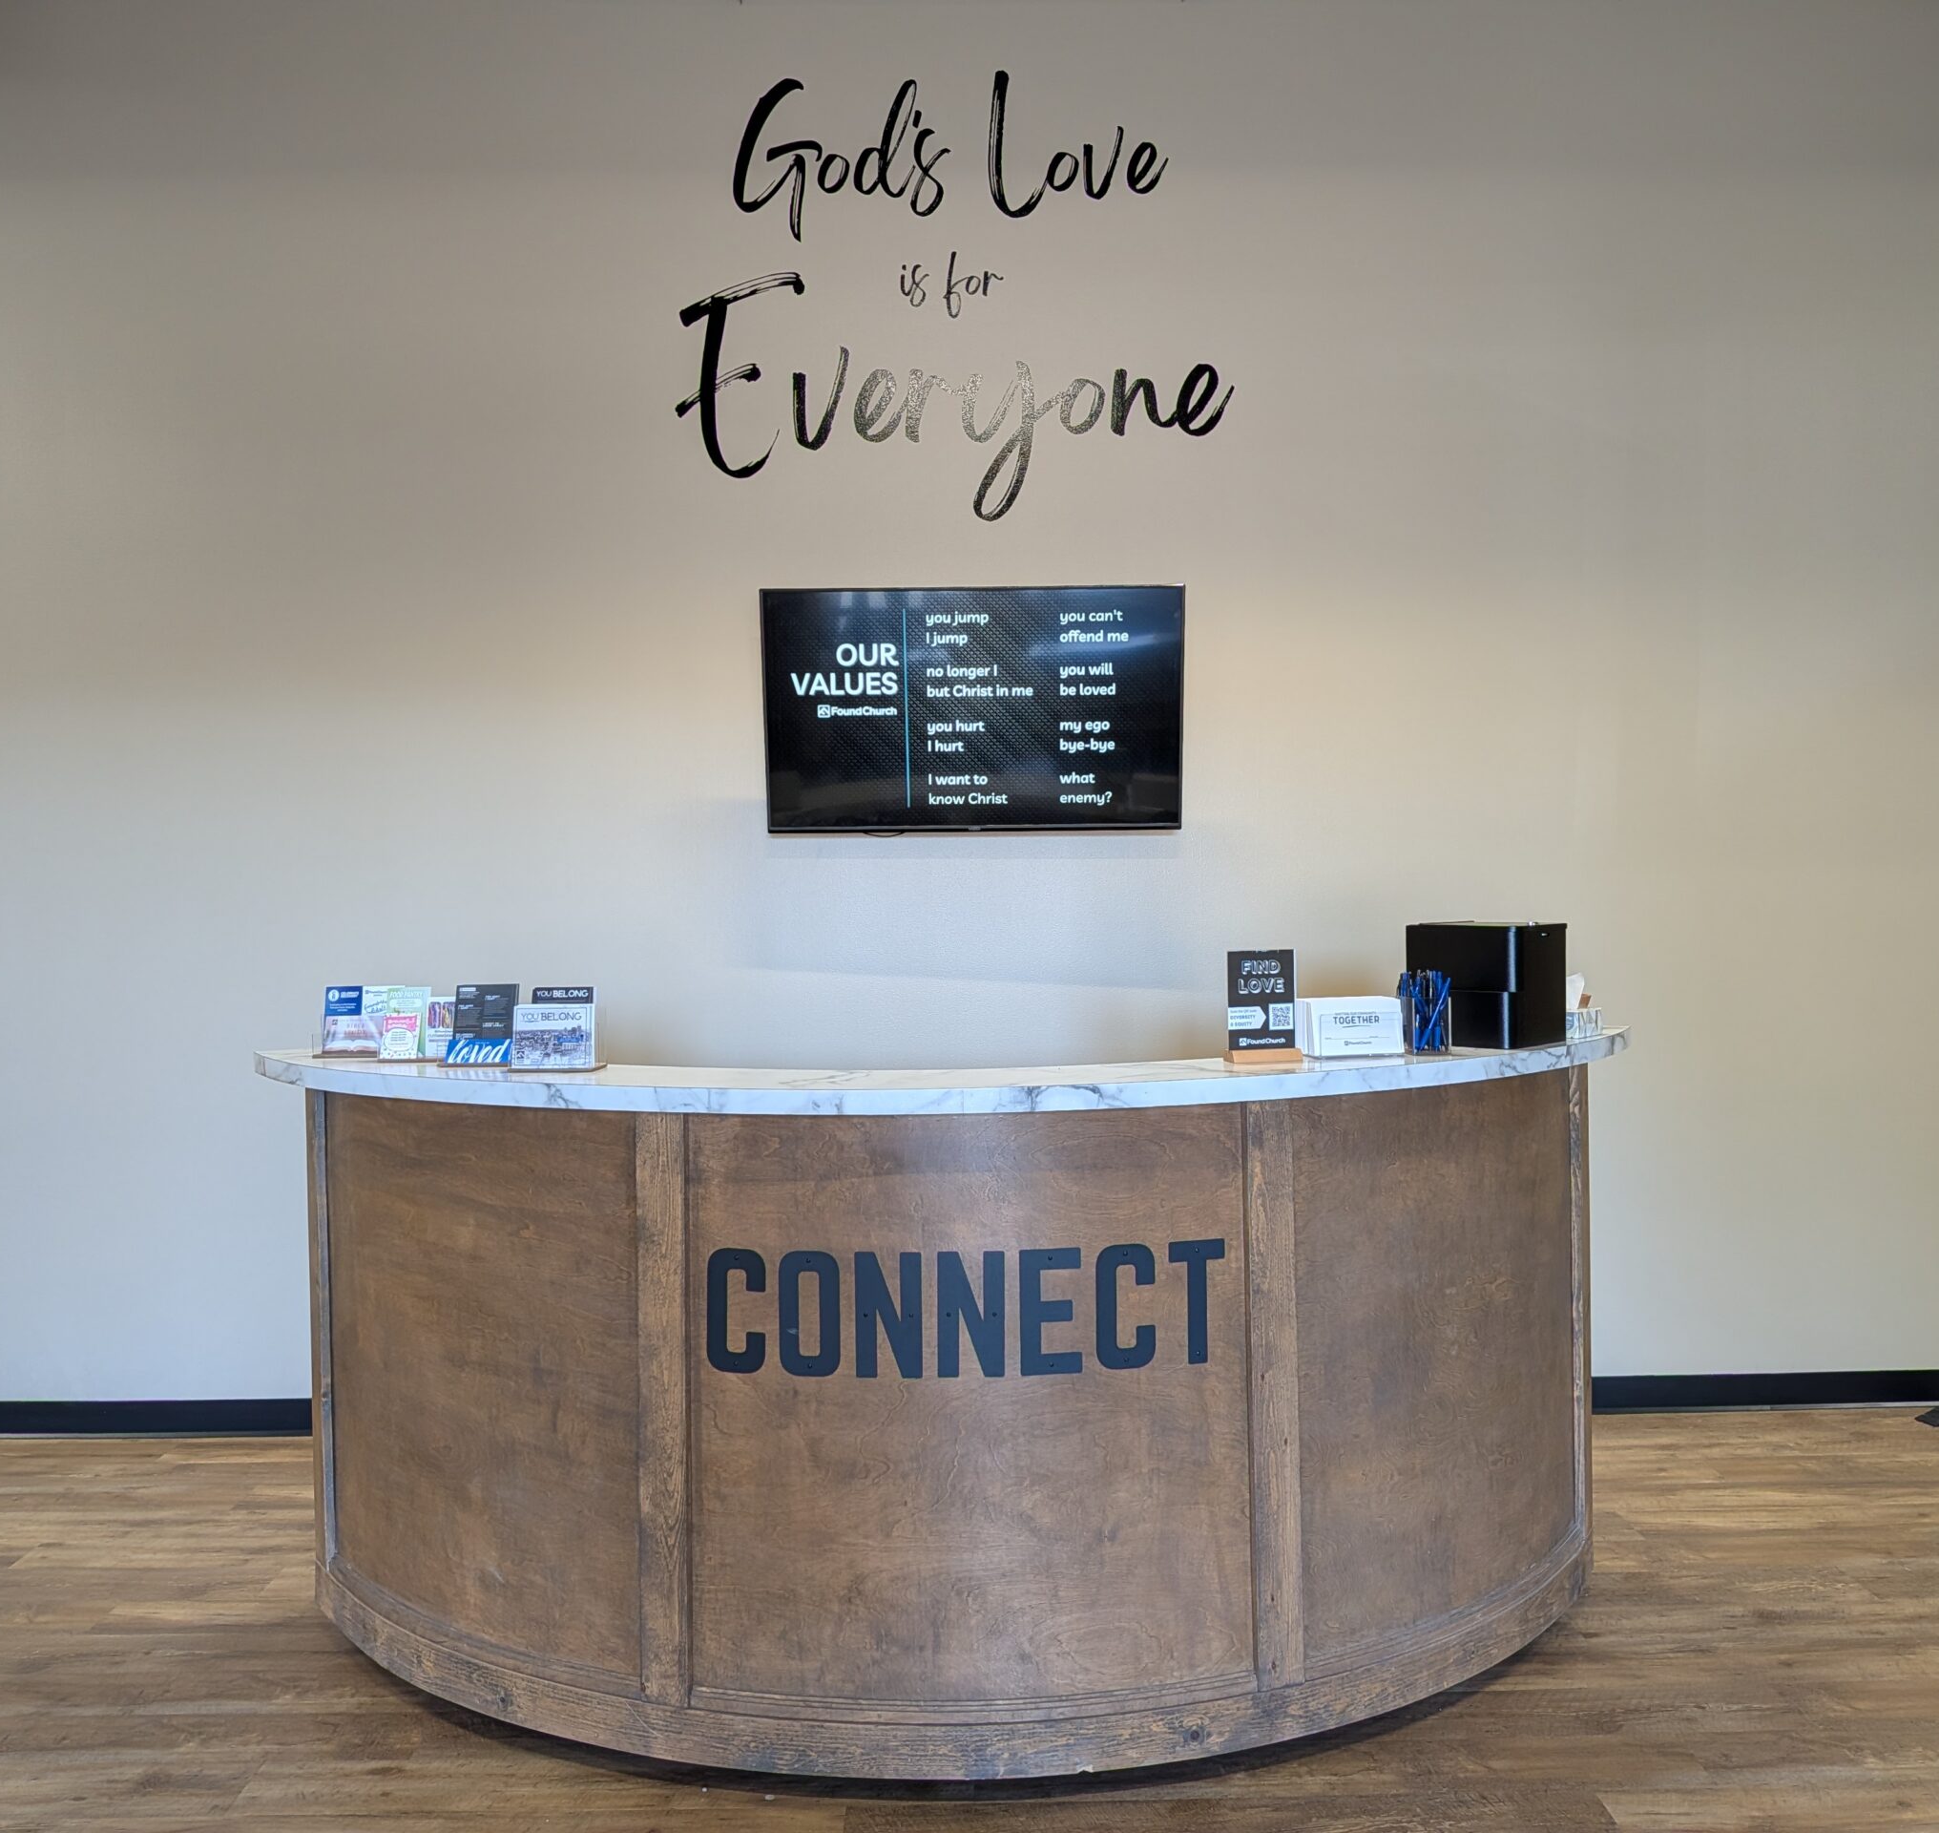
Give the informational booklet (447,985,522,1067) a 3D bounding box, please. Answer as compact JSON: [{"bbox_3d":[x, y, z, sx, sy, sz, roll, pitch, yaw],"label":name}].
[{"bbox_3d":[-0.891,0.203,3.096,0.125,0.143,0.040,-1,-9,8],"label":"informational booklet"}]

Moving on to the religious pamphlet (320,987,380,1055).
[{"bbox_3d":[-1.217,0.209,3.367,0.133,0.137,0.040,-1,-9,13],"label":"religious pamphlet"}]

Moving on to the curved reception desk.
[{"bbox_3d":[-0.039,0.808,3.055,2.757,1.107,0.968,-1,1,0],"label":"curved reception desk"}]

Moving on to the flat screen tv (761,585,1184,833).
[{"bbox_3d":[0.013,-0.542,4.470,1.105,0.637,0.070,-1,9,0],"label":"flat screen tv"}]

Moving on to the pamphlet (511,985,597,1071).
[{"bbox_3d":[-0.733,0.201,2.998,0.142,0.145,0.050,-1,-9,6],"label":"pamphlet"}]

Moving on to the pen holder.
[{"bbox_3d":[0.806,0.167,2.986,0.075,0.146,0.075,-1,1,2],"label":"pen holder"}]

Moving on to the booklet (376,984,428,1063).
[{"bbox_3d":[-1.069,0.207,3.220,0.100,0.138,0.040,-1,-9,9],"label":"booklet"}]

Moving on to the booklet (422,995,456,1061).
[{"bbox_3d":[-0.988,0.212,3.203,0.080,0.125,0.030,-1,-9,9],"label":"booklet"}]

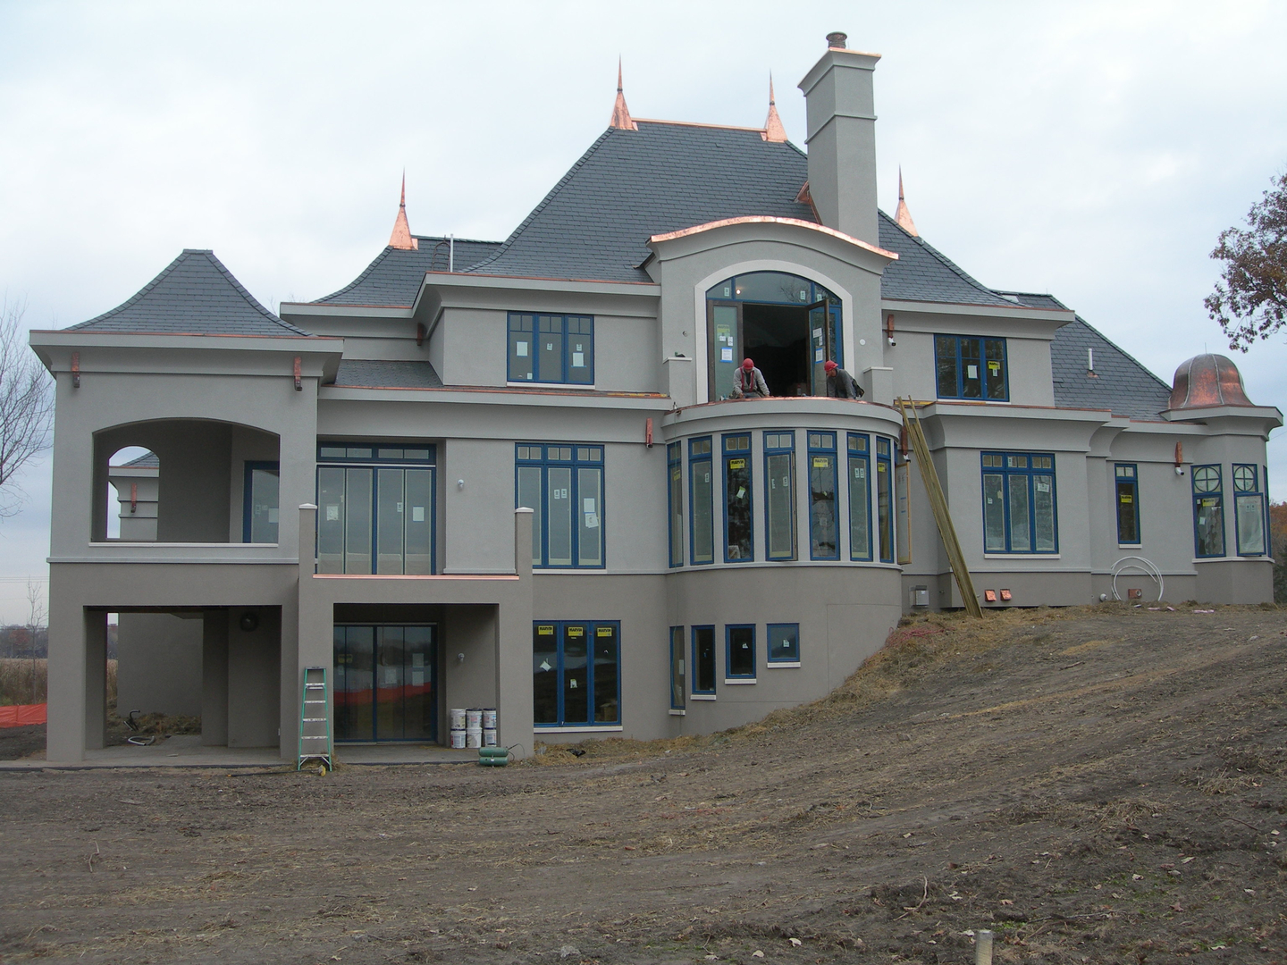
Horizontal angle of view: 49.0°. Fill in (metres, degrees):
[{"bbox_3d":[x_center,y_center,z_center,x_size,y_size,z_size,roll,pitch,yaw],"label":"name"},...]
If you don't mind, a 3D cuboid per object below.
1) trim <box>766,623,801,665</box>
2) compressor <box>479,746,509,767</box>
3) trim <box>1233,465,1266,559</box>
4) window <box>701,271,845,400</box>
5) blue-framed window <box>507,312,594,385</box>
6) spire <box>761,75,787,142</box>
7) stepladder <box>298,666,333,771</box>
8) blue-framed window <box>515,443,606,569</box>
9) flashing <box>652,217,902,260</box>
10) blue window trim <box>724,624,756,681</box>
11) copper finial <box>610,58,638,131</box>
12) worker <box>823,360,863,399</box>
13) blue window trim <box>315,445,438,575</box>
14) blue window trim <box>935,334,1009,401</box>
[{"bbox_3d":[2.729,3.147,27.546,0.633,0.760,0.140,-1,-6,4],"label":"trim"},{"bbox_3d":[-2.728,4.910,25.400,0.530,0.360,0.420,1,-6,-15],"label":"compressor"},{"bbox_3d":[14.597,0.664,34.159,0.702,2.220,0.180,1,-6,-15],"label":"trim"},{"bbox_3d":[2.834,-3.038,30.657,3.137,3.107,0.220,1,-6,-15],"label":"window"},{"bbox_3d":[-1.875,-2.716,28.750,1.766,1.396,0.140,1,-7,-15],"label":"blue-framed window"},{"bbox_3d":[3.389,-9.667,36.277,0.620,1.884,0.620,1,-6,-15],"label":"spire"},{"bbox_3d":[-5.725,4.129,24.653,0.580,1.800,0.220,0,-19,-15],"label":"stepladder"},{"bbox_3d":[-1.714,0.495,29.246,1.886,2.589,0.150,1,-6,-15],"label":"blue-framed window"},{"bbox_3d":[2.815,-5.247,30.268,5.562,0.763,0.500,1,-6,-15],"label":"flashing"},{"bbox_3d":[1.912,3.328,27.794,0.628,1.079,0.130,-3,-7,24],"label":"blue window trim"},{"bbox_3d":[-0.519,-9.884,36.026,0.660,1.970,0.660,1,-6,-15],"label":"copper finial"},{"bbox_3d":[3.991,-1.969,28.380,0.800,1.015,0.600,2,-7,-27],"label":"worker"},{"bbox_3d":[-5.555,0.620,29.264,2.531,2.887,0.180,1,-6,-15],"label":"blue window trim"},{"bbox_3d":[7.466,-2.608,32.208,1.853,1.513,0.130,1,-6,-15],"label":"blue window trim"}]

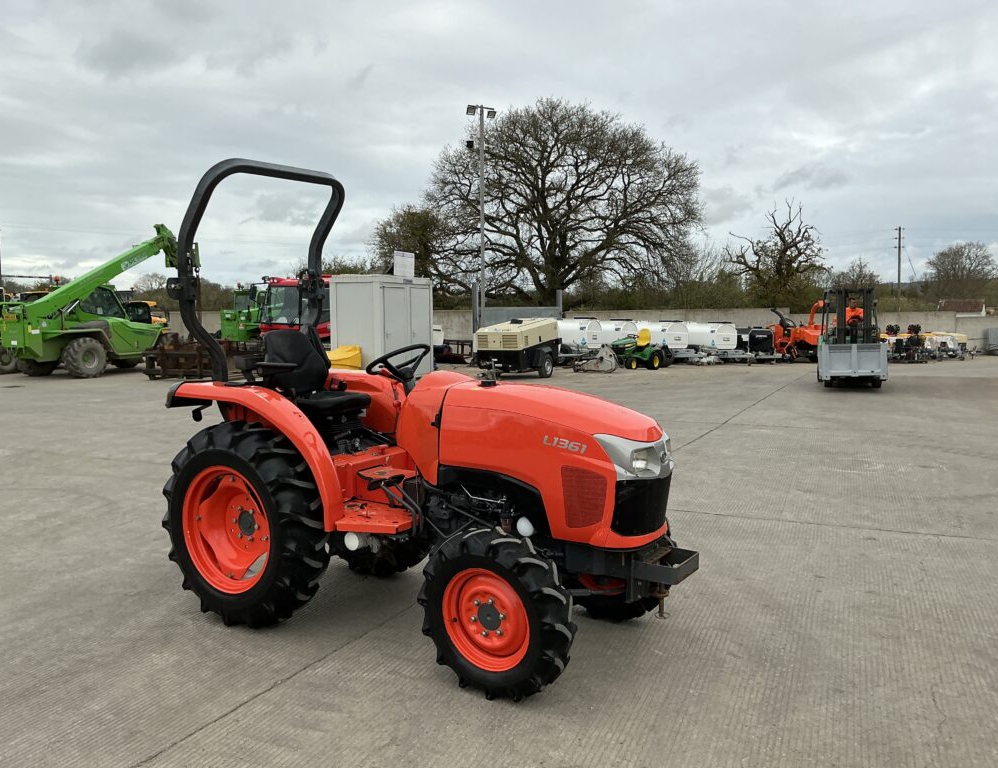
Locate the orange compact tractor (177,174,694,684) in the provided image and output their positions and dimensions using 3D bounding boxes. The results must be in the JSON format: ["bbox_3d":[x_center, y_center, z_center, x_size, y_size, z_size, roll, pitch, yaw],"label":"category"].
[{"bbox_3d":[-0.469,0.036,4.409,3.080,2.440,1.340,3,6,32],"label":"orange compact tractor"}]

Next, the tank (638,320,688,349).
[{"bbox_3d":[4.930,-1.508,25.600,1.100,0.840,1.500,-5,7,-43],"label":"tank"}]

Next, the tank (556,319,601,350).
[{"bbox_3d":[2.290,-1.482,24.800,1.500,0.840,1.100,3,6,35],"label":"tank"}]

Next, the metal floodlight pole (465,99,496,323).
[{"bbox_3d":[-0.521,-4.915,27.358,1.100,8.390,0.400,-3,5,-27],"label":"metal floodlight pole"}]

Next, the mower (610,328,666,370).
[{"bbox_3d":[3.747,-0.982,23.600,1.100,1.170,1.800,4,6,37],"label":"mower"}]

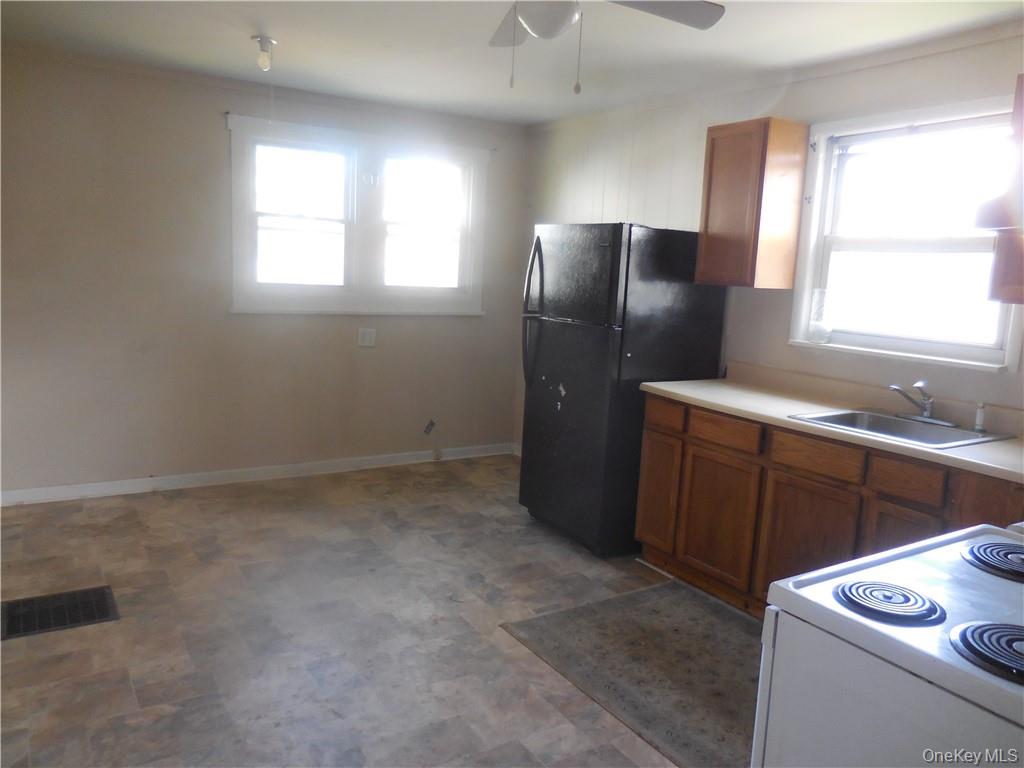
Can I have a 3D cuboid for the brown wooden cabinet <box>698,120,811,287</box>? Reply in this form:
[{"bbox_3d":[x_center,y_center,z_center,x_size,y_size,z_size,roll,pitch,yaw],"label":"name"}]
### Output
[{"bbox_3d":[1.173,-0.870,3.657,0.300,0.770,0.378,-3,10,-31],"label":"brown wooden cabinet"}]

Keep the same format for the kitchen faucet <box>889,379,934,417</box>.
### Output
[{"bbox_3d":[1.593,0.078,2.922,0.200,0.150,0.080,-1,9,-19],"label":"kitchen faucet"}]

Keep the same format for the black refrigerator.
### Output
[{"bbox_3d":[0.584,-0.005,4.181,0.750,1.695,0.855,-2,10,-28],"label":"black refrigerator"}]

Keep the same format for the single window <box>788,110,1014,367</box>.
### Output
[{"bbox_3d":[1.680,-0.622,3.158,0.100,1.000,1.020,-3,10,-31],"label":"single window"}]

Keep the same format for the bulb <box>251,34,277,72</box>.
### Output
[{"bbox_3d":[-1.197,-1.590,3.564,0.115,0.155,0.115,-3,10,-31],"label":"bulb"}]

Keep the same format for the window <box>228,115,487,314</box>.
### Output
[{"bbox_3d":[-0.977,-1.081,5.080,1.810,1.205,0.100,-3,10,-31],"label":"window"}]

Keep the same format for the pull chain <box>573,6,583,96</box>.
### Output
[{"bbox_3d":[0.204,-1.000,2.219,0.020,0.250,0.020,-3,10,-31],"label":"pull chain"}]

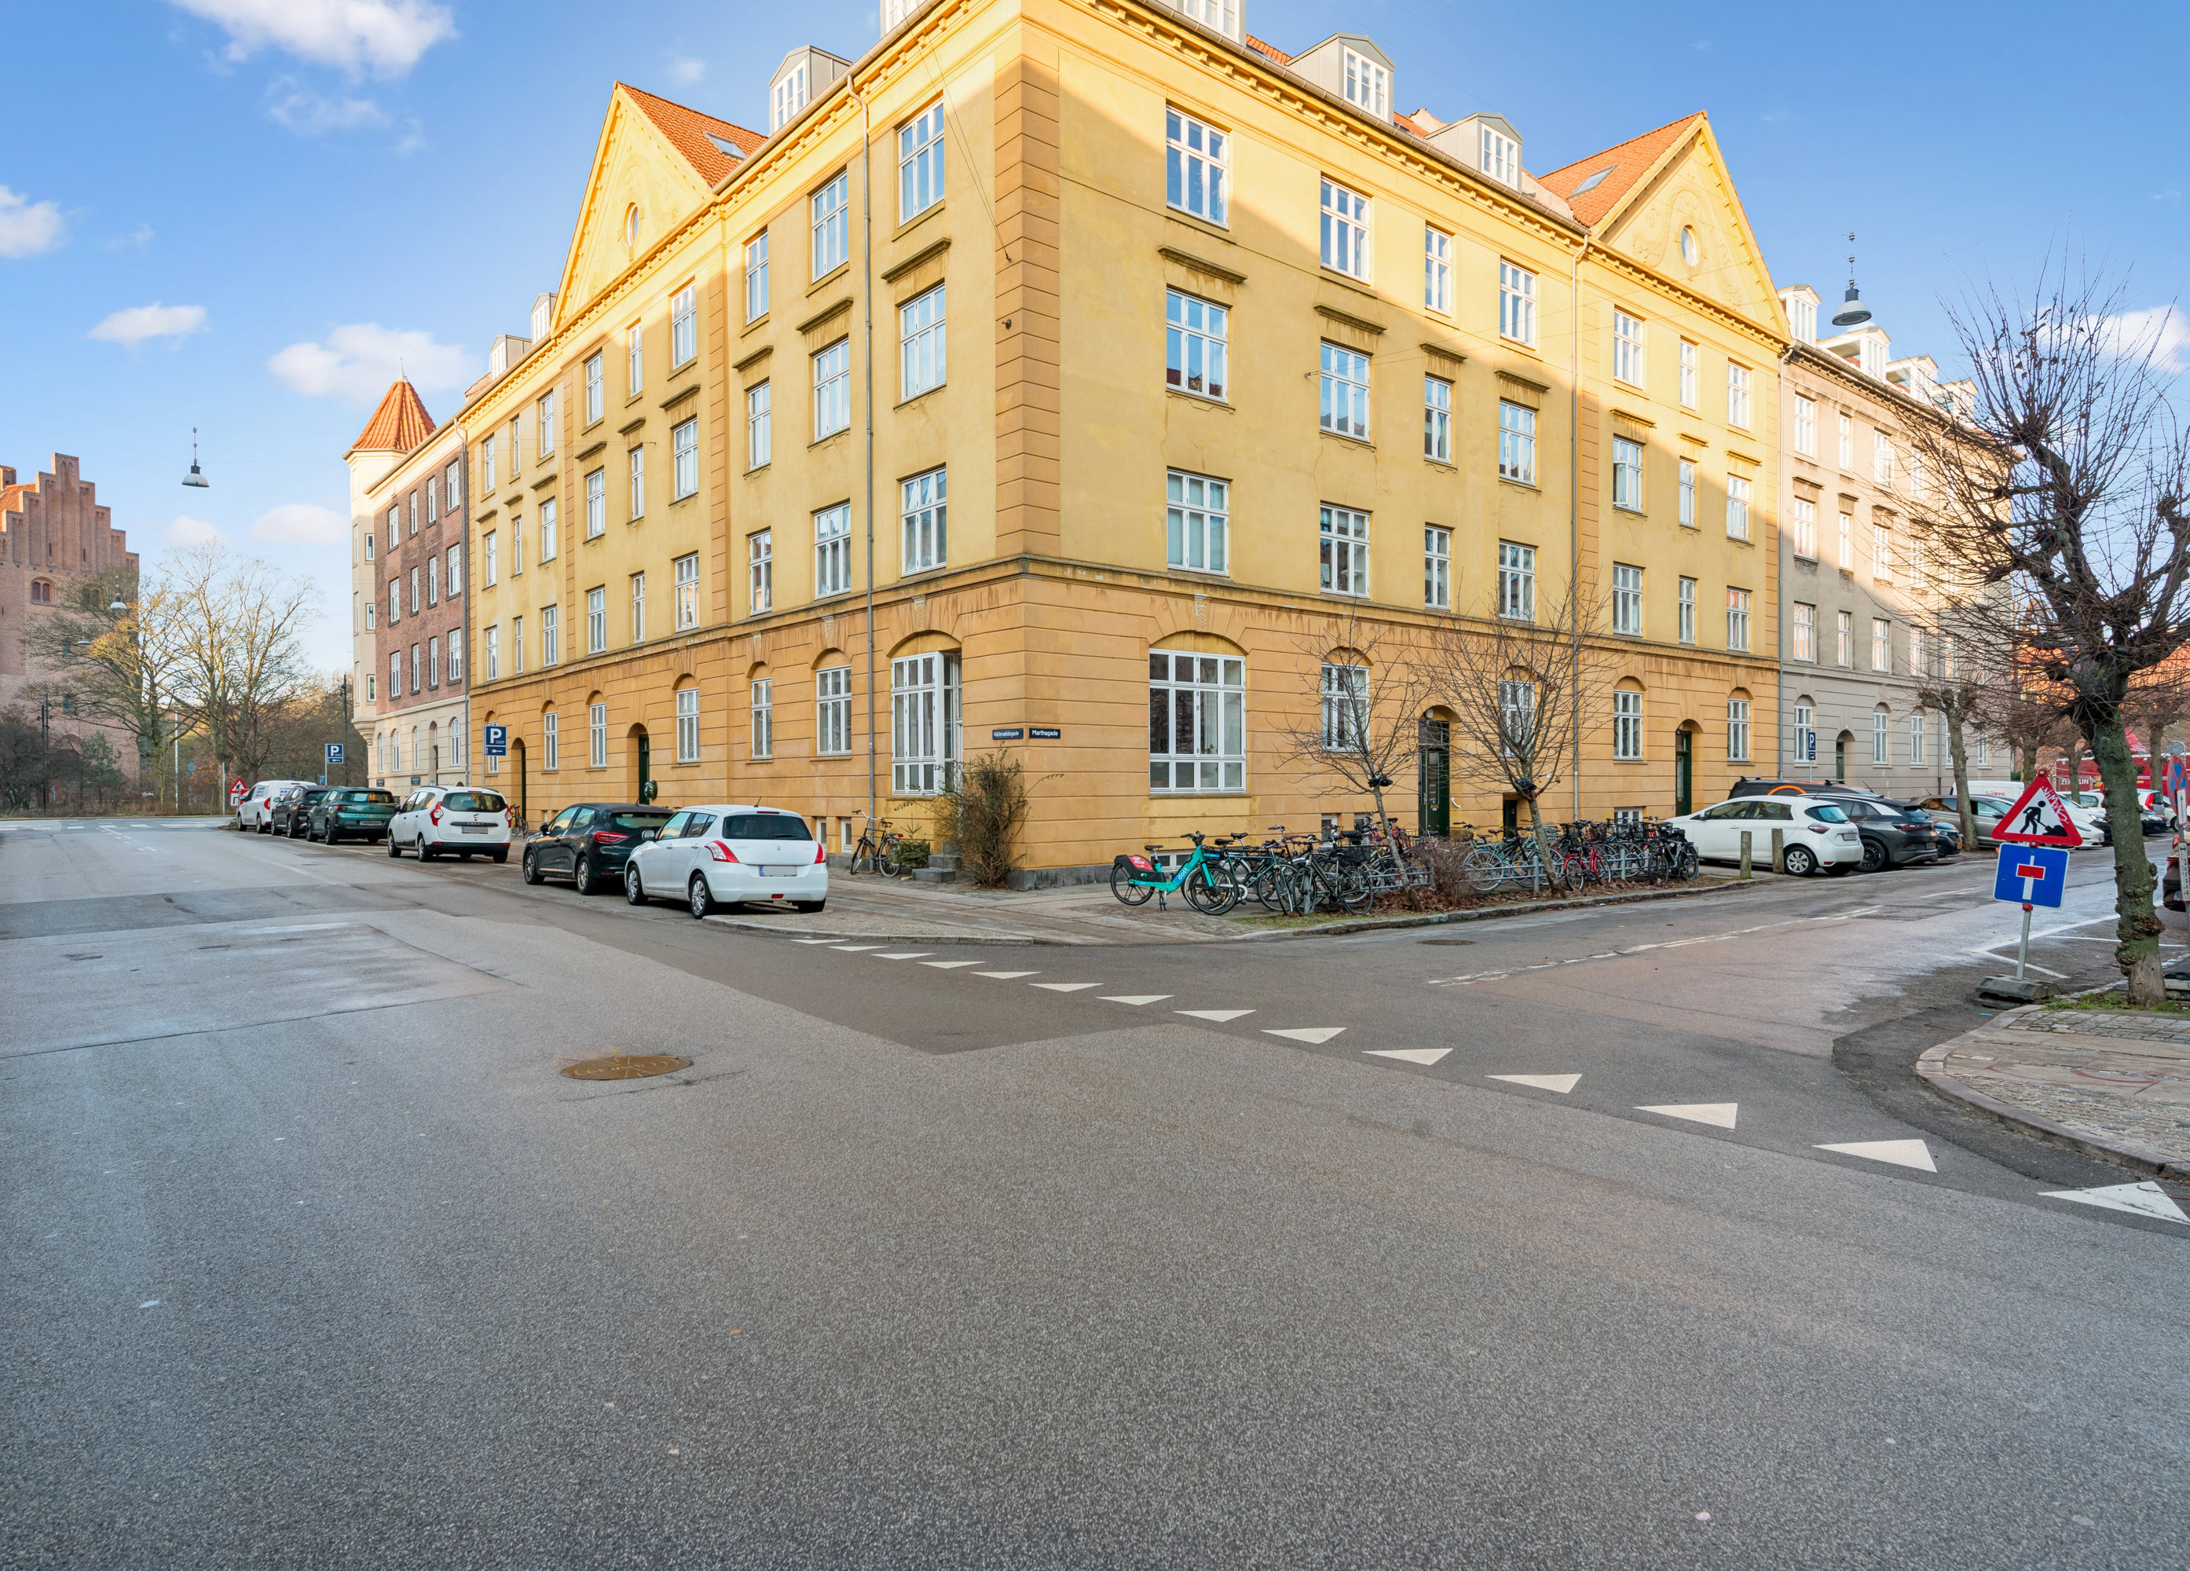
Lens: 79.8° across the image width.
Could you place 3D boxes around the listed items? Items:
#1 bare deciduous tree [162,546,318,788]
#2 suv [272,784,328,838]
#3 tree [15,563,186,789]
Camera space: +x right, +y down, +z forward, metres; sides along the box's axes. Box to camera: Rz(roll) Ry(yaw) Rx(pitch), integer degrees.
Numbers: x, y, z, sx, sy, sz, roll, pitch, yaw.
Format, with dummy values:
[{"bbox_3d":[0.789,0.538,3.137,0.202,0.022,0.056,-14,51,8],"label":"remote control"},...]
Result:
[{"bbox_3d":[-55.000,-6.900,84.000,9.600,16.300,9.000,0,0,-33],"label":"bare deciduous tree"},{"bbox_3d":[-25.700,0.860,43.100,1.840,1.620,4.450,0,0,-41],"label":"suv"},{"bbox_3d":[-55.200,-5.400,73.000,7.600,13.300,7.600,0,0,-37],"label":"tree"}]

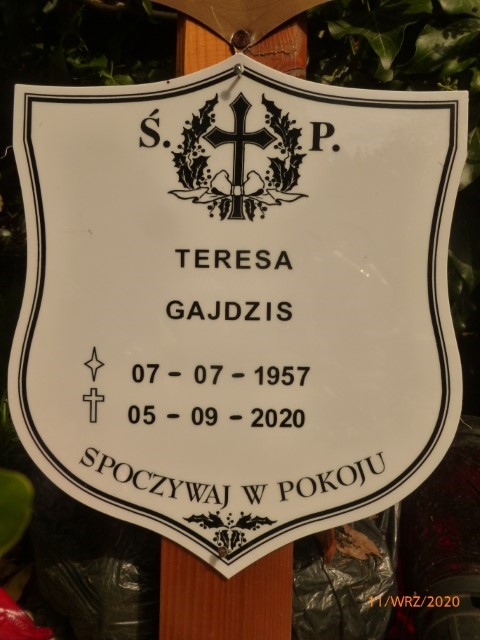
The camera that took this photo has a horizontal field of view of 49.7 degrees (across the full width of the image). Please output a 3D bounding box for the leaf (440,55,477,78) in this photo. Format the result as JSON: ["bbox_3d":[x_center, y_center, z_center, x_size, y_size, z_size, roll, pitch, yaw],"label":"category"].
[{"bbox_3d":[0.177,-0.206,0.420,0.031,0.022,0.018,2,5,11],"label":"leaf"}]

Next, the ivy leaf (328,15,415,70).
[{"bbox_3d":[0.102,-0.216,0.400,0.070,0.047,0.022,2,5,6],"label":"ivy leaf"}]

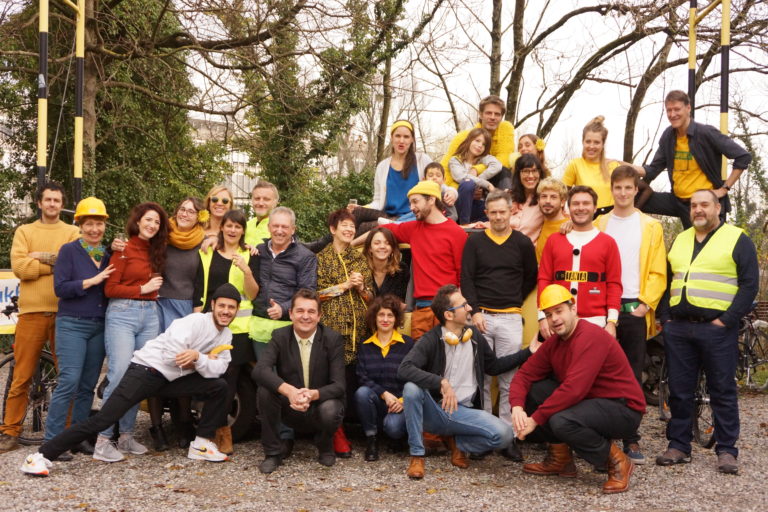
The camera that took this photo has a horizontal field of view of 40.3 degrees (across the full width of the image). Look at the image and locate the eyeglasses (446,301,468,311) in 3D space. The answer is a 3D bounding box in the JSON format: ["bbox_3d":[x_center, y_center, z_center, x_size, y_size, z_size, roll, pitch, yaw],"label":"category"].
[{"bbox_3d":[0.450,0.307,6.350,0.145,0.050,0.140,-22,-4,10],"label":"eyeglasses"}]

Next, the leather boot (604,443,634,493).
[{"bbox_3d":[1.350,1.217,6.030,0.115,0.210,0.300,1,25,32],"label":"leather boot"}]

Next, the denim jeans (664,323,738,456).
[{"bbox_3d":[1.989,0.820,6.570,0.470,0.890,0.330,1,0,22],"label":"denim jeans"}]

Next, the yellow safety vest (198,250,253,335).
[{"bbox_3d":[-1.028,0.224,6.780,0.370,0.570,0.260,1,0,3],"label":"yellow safety vest"}]

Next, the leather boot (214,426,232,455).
[{"bbox_3d":[-1.070,1.213,6.970,0.110,0.180,0.270,1,0,9],"label":"leather boot"}]

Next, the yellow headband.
[{"bbox_3d":[0.126,-0.859,7.100,0.165,0.095,0.180,2,9,3],"label":"yellow headband"}]

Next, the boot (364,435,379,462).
[{"bbox_3d":[-0.082,1.234,6.820,0.100,0.170,0.270,1,0,0],"label":"boot"}]

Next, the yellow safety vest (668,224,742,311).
[{"bbox_3d":[1.993,0.072,6.520,0.430,0.550,0.350,1,0,27],"label":"yellow safety vest"}]

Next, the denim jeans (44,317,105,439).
[{"bbox_3d":[-1.954,0.769,6.620,0.420,0.880,0.330,1,0,-18],"label":"denim jeans"}]

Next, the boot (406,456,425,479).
[{"bbox_3d":[0.187,1.244,6.220,0.110,0.140,0.290,1,0,6],"label":"boot"}]

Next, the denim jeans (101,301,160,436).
[{"bbox_3d":[-1.623,0.704,6.720,0.380,0.910,0.310,1,0,-30],"label":"denim jeans"}]

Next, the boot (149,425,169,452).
[{"bbox_3d":[-1.493,1.207,6.950,0.095,0.160,0.245,1,0,-30],"label":"boot"}]

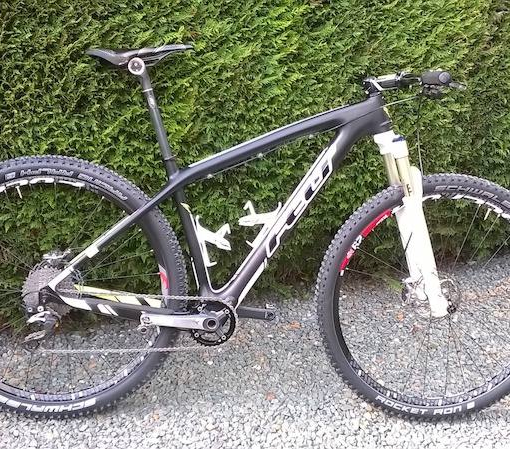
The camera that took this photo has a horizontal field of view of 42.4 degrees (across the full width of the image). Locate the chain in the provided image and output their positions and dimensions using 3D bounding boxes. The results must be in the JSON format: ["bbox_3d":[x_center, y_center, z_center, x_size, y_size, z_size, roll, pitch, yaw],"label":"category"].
[{"bbox_3d":[-0.315,0.266,1.769,0.552,0.174,0.025,2,10,-5],"label":"chain"}]

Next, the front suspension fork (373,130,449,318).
[{"bbox_3d":[0.440,-0.001,1.842,0.100,0.540,0.168,-16,11,-2],"label":"front suspension fork"}]

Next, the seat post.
[{"bbox_3d":[-0.271,-0.273,1.734,0.050,0.345,0.043,-14,11,-2],"label":"seat post"}]

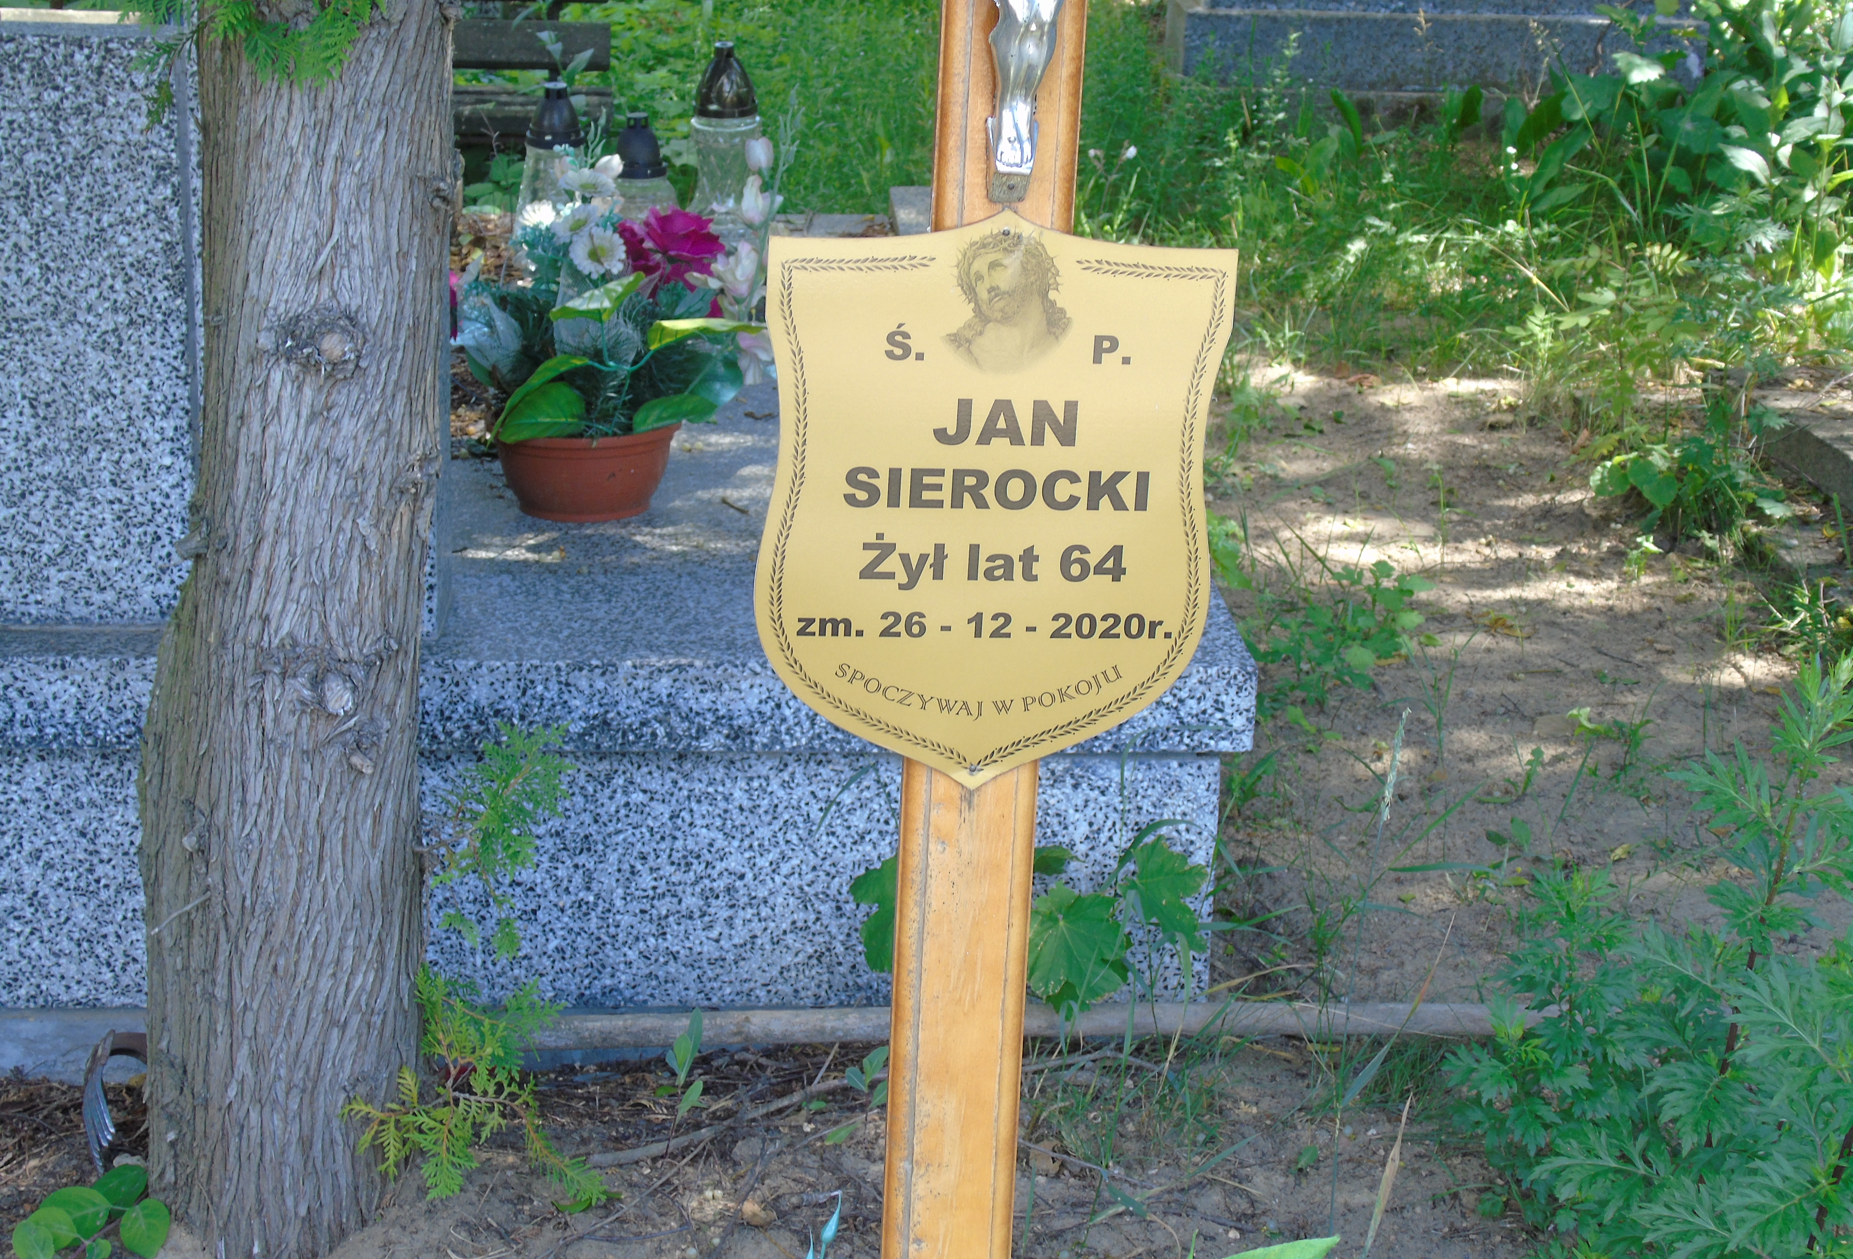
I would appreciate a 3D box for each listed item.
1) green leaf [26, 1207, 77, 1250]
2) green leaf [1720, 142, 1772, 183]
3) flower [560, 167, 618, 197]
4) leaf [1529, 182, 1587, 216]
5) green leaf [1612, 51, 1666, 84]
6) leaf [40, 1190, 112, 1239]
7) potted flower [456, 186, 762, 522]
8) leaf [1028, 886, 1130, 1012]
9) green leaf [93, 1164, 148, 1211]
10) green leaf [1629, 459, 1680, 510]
[{"bbox_3d":[-0.646,0.442,2.450,0.038,0.030,0.024,-3,19,-15],"label":"green leaf"},{"bbox_3d":[1.554,-0.885,6.300,0.095,0.075,0.055,6,19,13],"label":"green leaf"},{"bbox_3d":[-0.352,-0.465,3.452,0.063,0.034,0.055,1,18,0],"label":"flower"},{"bbox_3d":[1.238,-0.842,6.500,0.115,0.060,0.060,5,19,10],"label":"leaf"},{"bbox_3d":[1.476,-1.164,6.876,0.105,0.060,0.080,1,18,0],"label":"green leaf"},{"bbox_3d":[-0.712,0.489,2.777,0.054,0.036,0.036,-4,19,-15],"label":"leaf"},{"bbox_3d":[-0.336,-0.298,3.507,0.323,0.344,0.259,1,18,0],"label":"potted flower"},{"bbox_3d":[0.125,0.275,2.880,0.100,0.095,0.055,3,18,3],"label":"leaf"},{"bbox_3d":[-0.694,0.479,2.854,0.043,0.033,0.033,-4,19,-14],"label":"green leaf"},{"bbox_3d":[0.992,-0.198,4.520,0.068,0.066,0.040,6,19,12],"label":"green leaf"}]

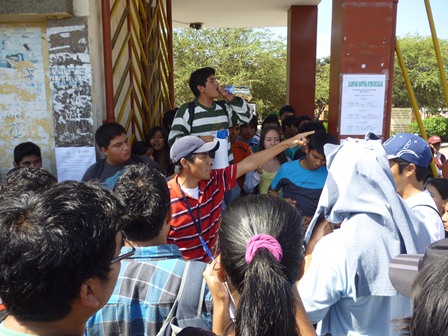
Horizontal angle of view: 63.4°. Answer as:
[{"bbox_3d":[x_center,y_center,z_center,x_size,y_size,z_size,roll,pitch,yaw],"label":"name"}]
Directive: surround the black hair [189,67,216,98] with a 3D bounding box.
[{"bbox_3d":[-0.161,-0.645,2.720,0.200,0.215,0.175,-6,4,23],"label":"black hair"}]

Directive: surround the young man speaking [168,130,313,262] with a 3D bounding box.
[{"bbox_3d":[0.120,0.620,2.180,0.840,1.630,0.460,-4,8,-30],"label":"young man speaking"}]

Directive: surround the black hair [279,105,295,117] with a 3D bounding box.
[{"bbox_3d":[0.736,-0.643,4.200,0.170,0.175,0.190,-2,7,-14],"label":"black hair"}]

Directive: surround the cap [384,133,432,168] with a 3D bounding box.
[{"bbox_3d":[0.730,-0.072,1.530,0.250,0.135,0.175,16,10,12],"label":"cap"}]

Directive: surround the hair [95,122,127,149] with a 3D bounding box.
[{"bbox_3d":[-0.667,-0.185,2.130,0.190,0.168,0.170,3,7,28],"label":"hair"}]

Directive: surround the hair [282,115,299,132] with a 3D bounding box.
[{"bbox_3d":[0.707,-0.467,3.850,0.195,0.185,0.170,6,9,41],"label":"hair"}]

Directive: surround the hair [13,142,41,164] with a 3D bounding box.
[{"bbox_3d":[-1.262,-0.086,2.320,0.170,0.170,0.190,-4,8,-30],"label":"hair"}]

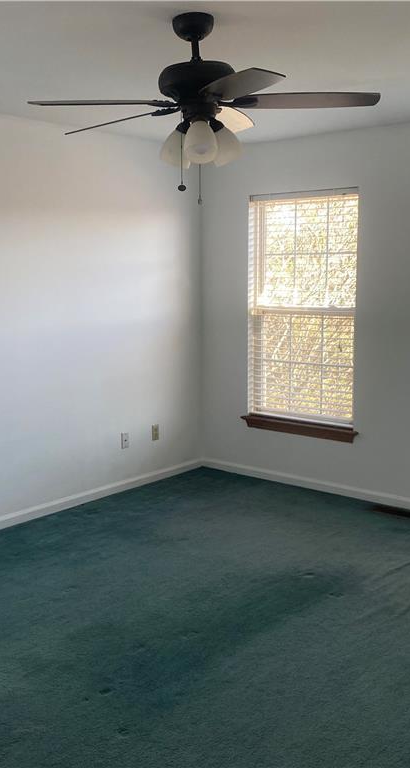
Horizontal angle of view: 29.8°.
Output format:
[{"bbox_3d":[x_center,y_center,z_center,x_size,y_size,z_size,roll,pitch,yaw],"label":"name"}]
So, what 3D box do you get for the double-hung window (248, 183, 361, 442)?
[{"bbox_3d":[0.690,-0.513,5.398,0.890,1.630,0.110,7,11,39],"label":"double-hung window"}]

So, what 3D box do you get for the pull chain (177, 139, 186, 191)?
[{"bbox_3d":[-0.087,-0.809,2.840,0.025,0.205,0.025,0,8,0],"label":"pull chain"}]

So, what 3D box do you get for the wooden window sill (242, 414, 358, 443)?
[{"bbox_3d":[0.673,0.314,5.490,0.970,0.085,0.110,7,11,39],"label":"wooden window sill"}]

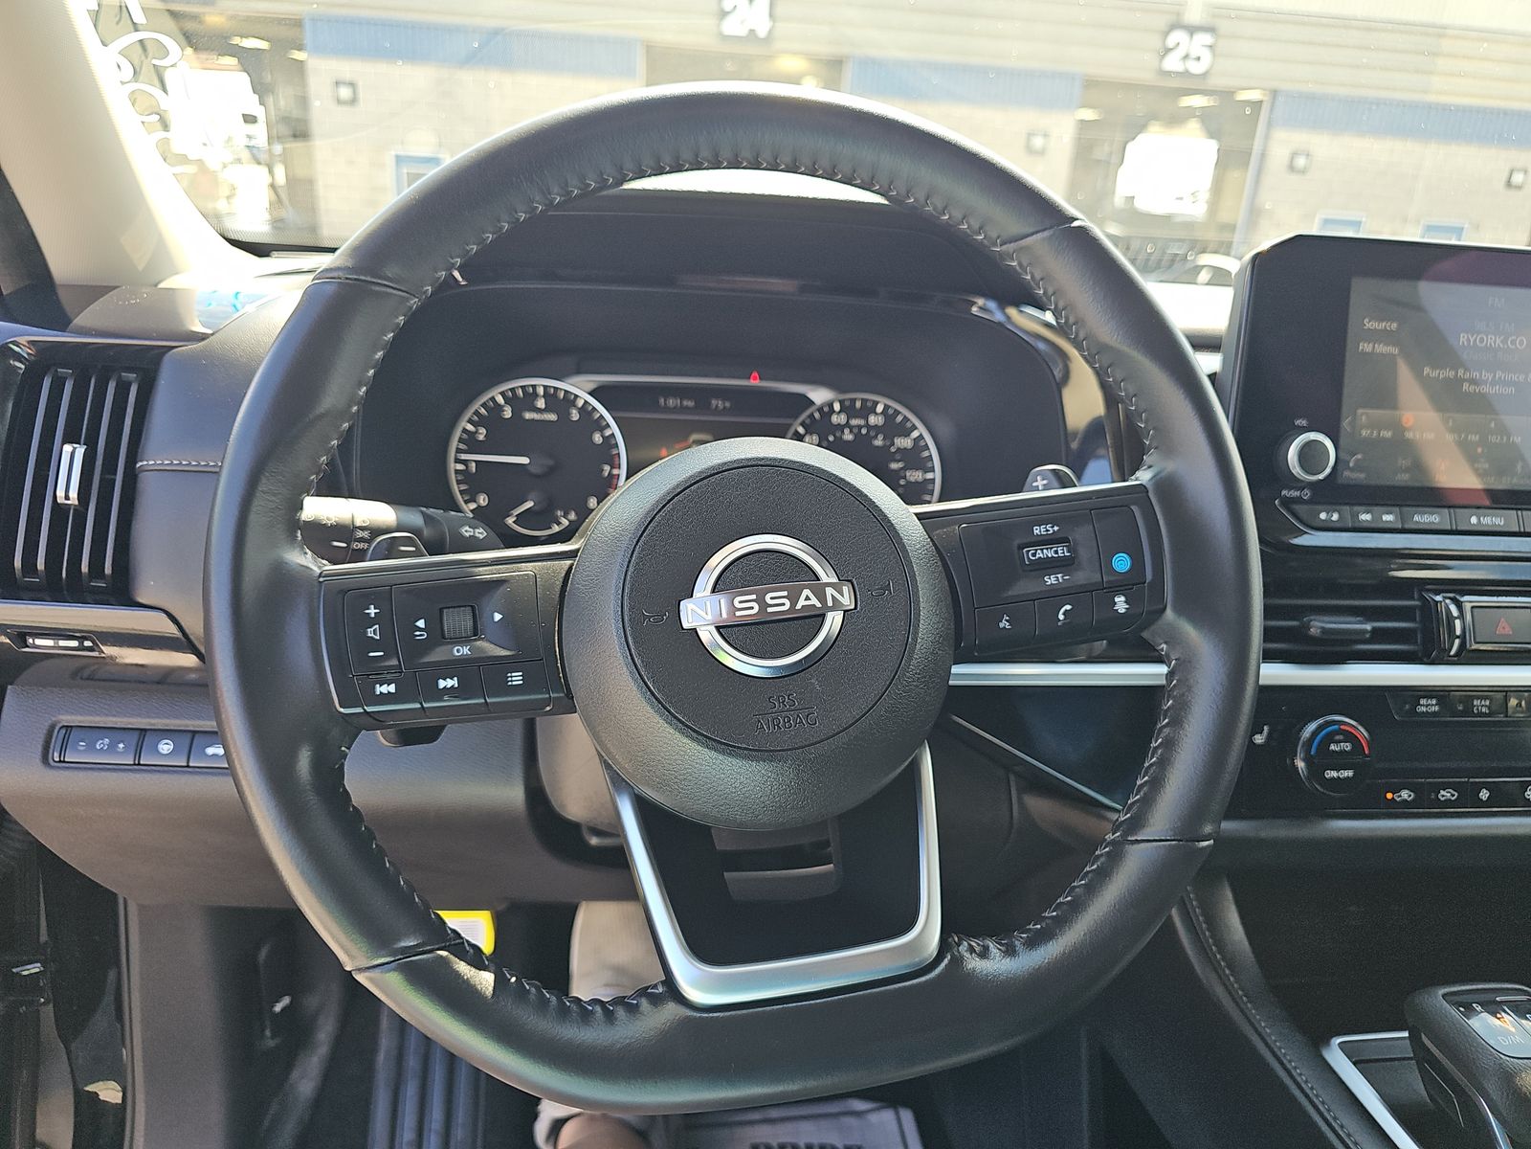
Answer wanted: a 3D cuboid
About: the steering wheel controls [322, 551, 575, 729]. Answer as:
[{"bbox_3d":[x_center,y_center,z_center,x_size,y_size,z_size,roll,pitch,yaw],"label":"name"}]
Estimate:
[{"bbox_3d":[-0.111,0.026,0.371,0.087,0.060,0.026,-5,-9,-7],"label":"steering wheel controls"}]

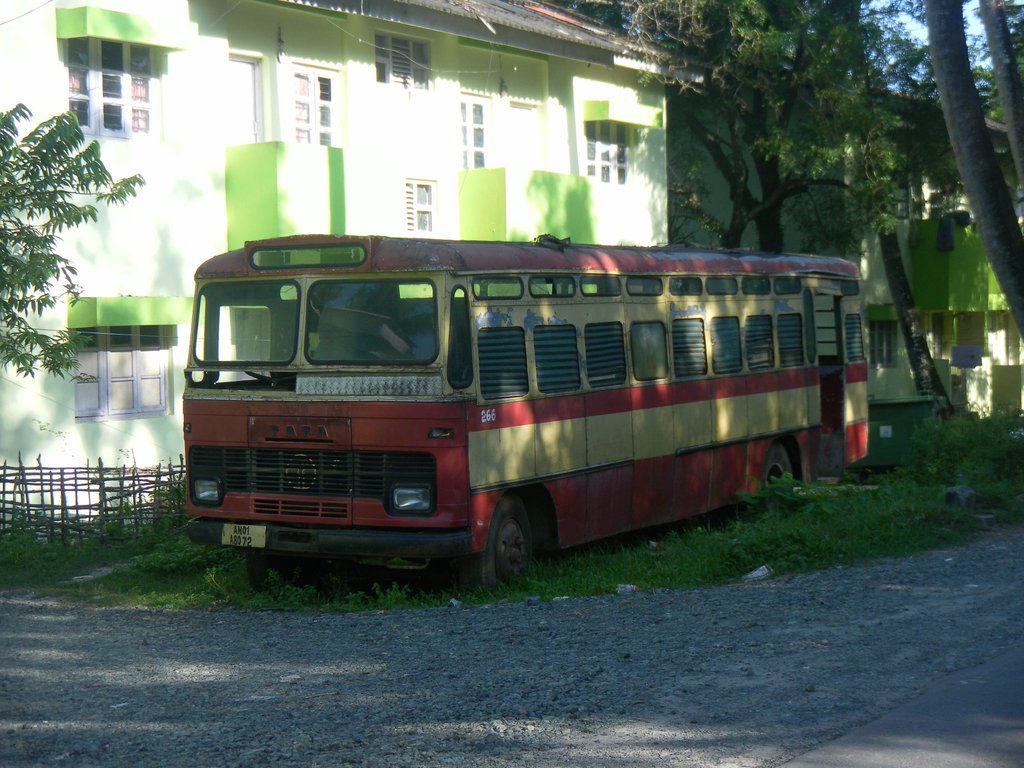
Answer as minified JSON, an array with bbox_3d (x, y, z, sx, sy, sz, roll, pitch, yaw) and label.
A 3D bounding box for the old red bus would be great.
[{"bbox_3d":[0.774,0.068,17.477,2.580,2.840,8.990,1,3,31],"label":"old red bus"}]

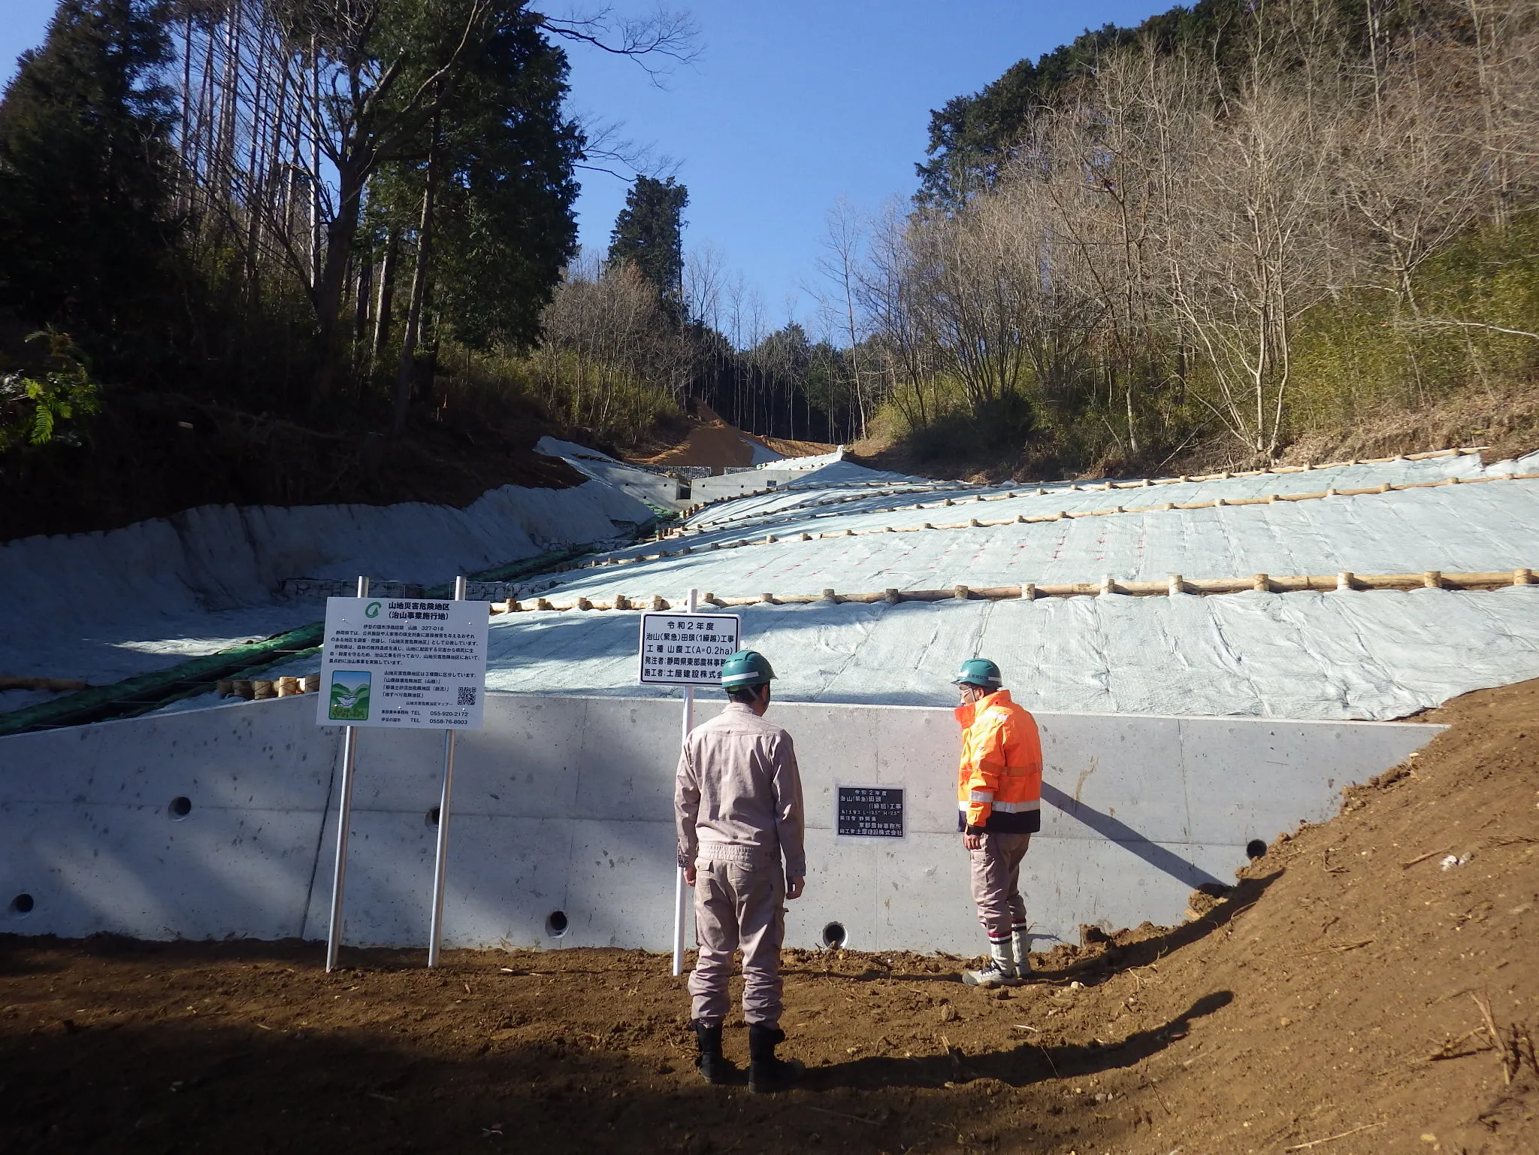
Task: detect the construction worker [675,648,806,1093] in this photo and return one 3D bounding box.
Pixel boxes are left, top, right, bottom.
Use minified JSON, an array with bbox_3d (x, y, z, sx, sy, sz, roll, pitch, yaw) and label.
[{"bbox_3d":[-0.119,1.182,4.680,0.520,1.770,0.340,0,-6,20],"label":"construction worker"}]

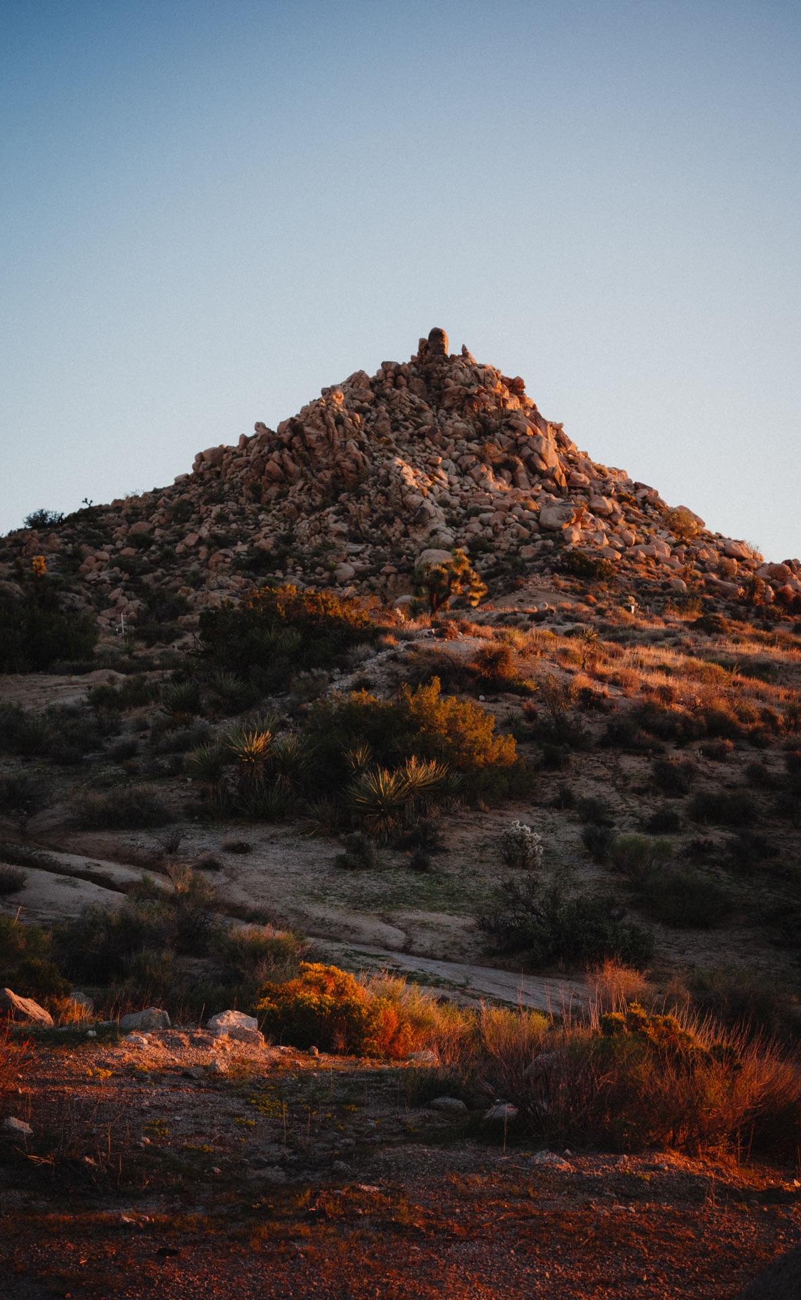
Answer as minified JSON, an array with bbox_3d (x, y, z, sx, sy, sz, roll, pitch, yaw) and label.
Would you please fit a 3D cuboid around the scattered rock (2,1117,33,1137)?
[{"bbox_3d":[-1.379,1.717,5.200,0.110,0.059,0.093,0,-2,0],"label":"scattered rock"}]

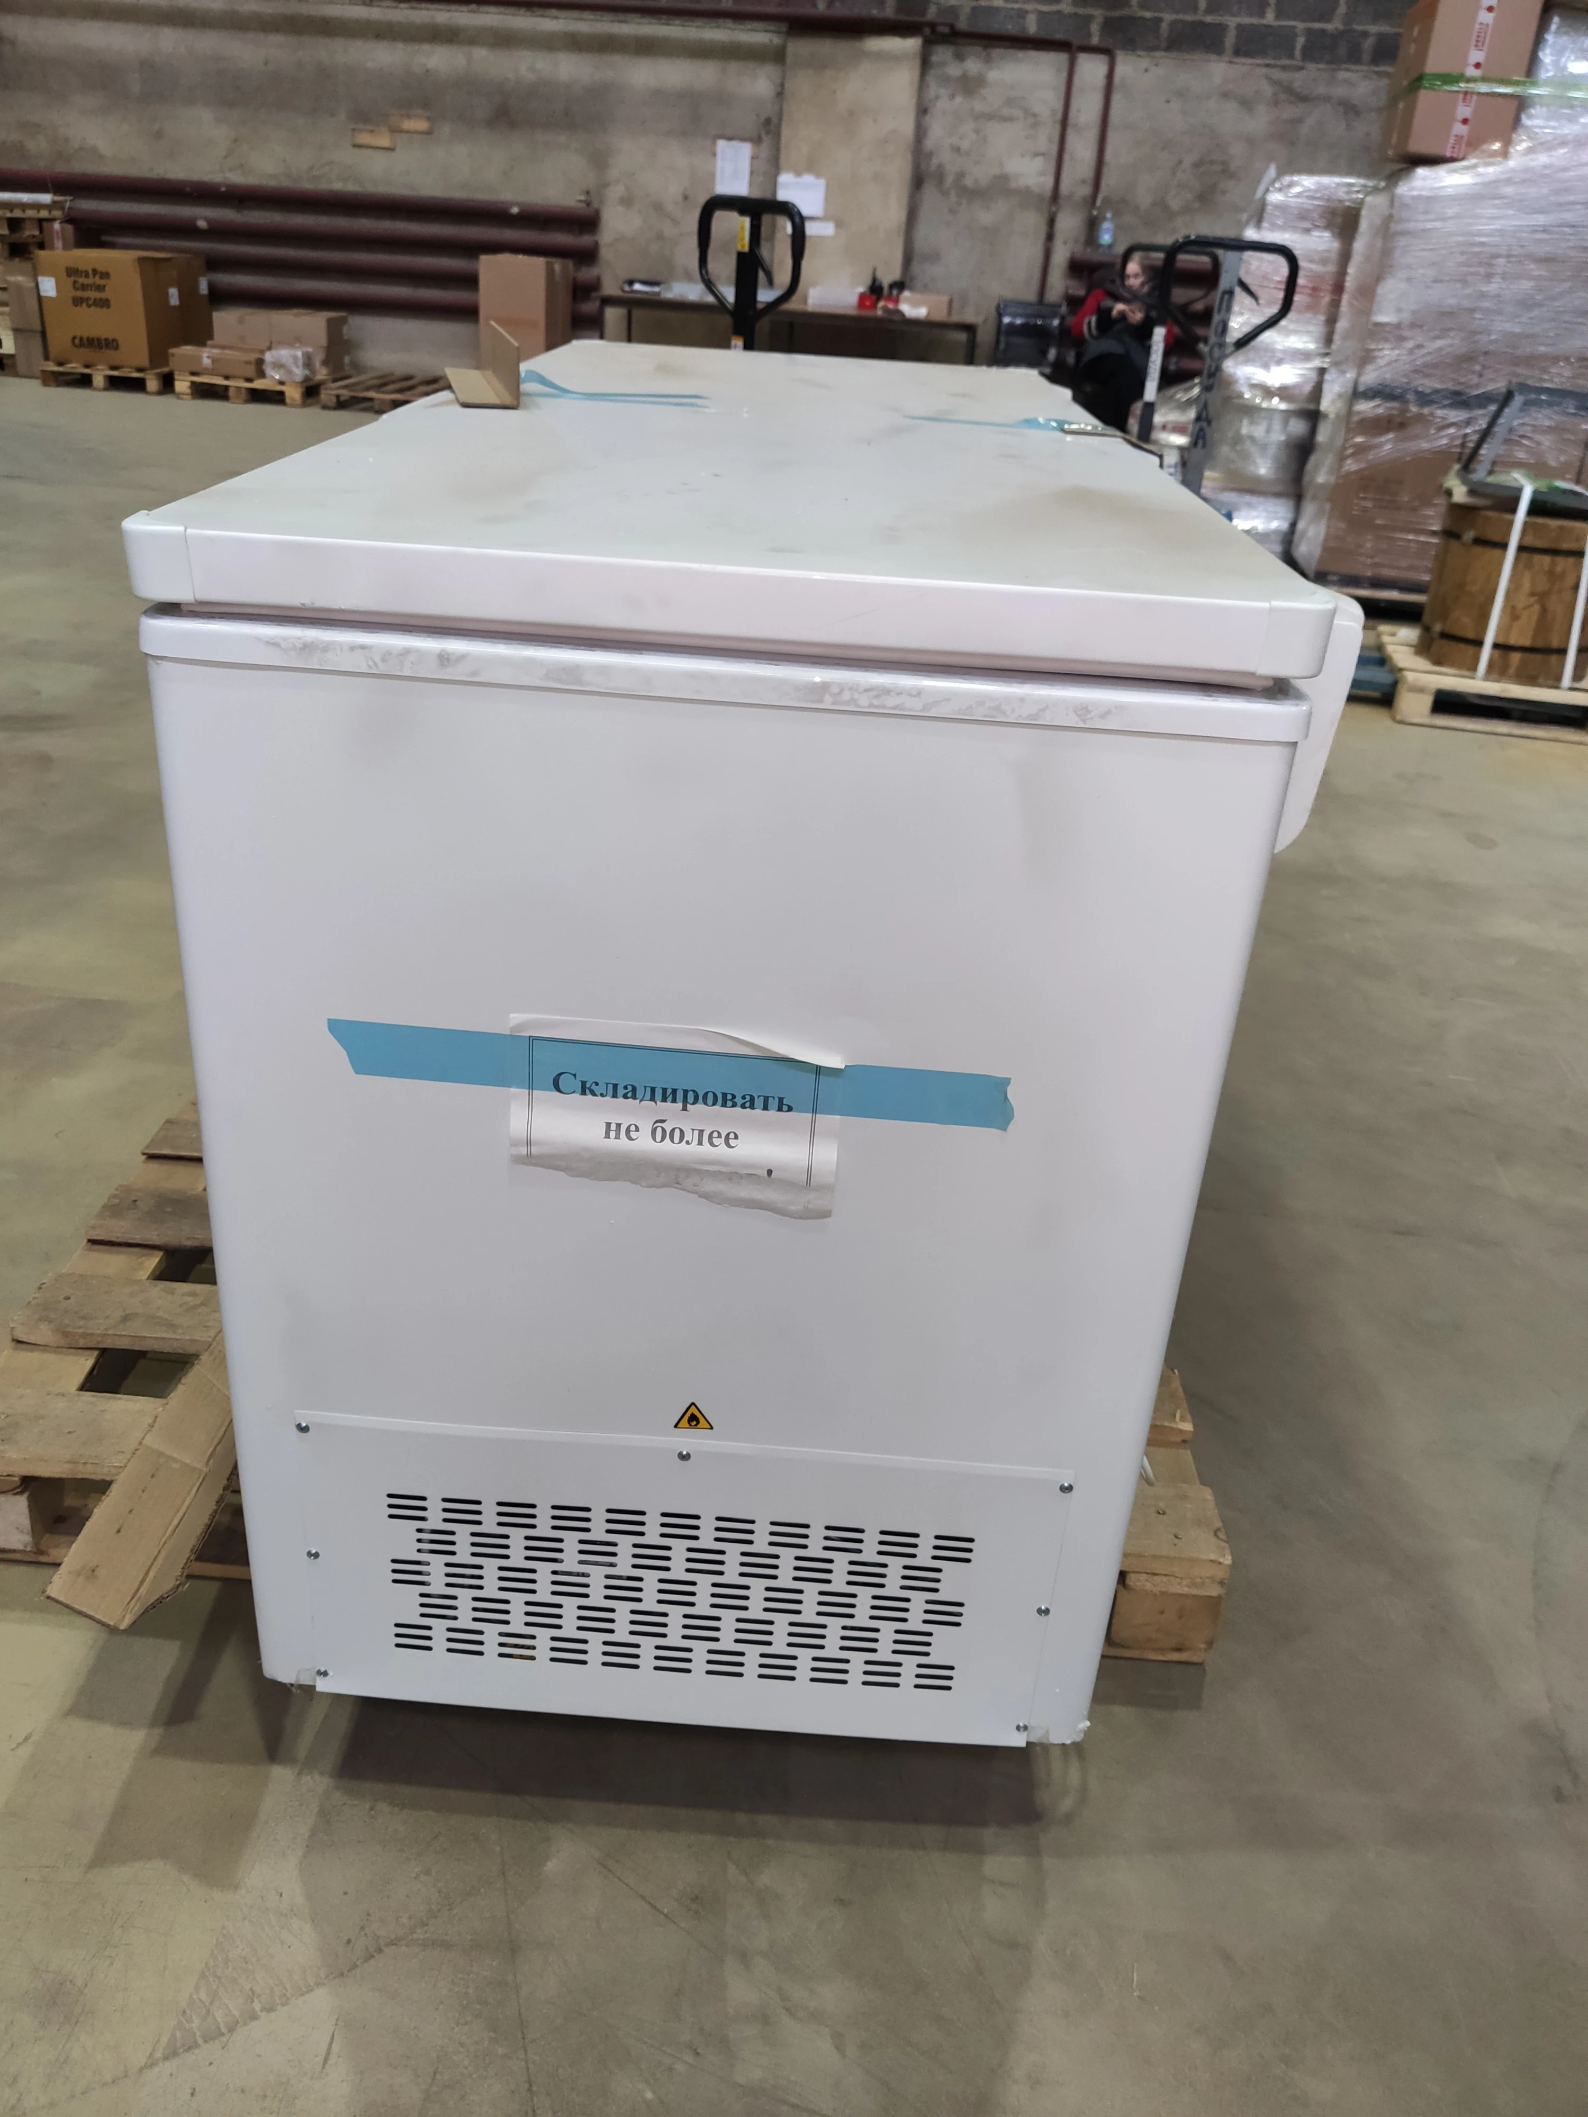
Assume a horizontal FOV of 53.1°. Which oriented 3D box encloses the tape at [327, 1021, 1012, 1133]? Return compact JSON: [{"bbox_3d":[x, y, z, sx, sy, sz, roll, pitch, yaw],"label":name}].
[{"bbox_3d":[-0.078,0.011,1.000,0.430,0.038,0.006,5,28,0],"label":"tape"}]

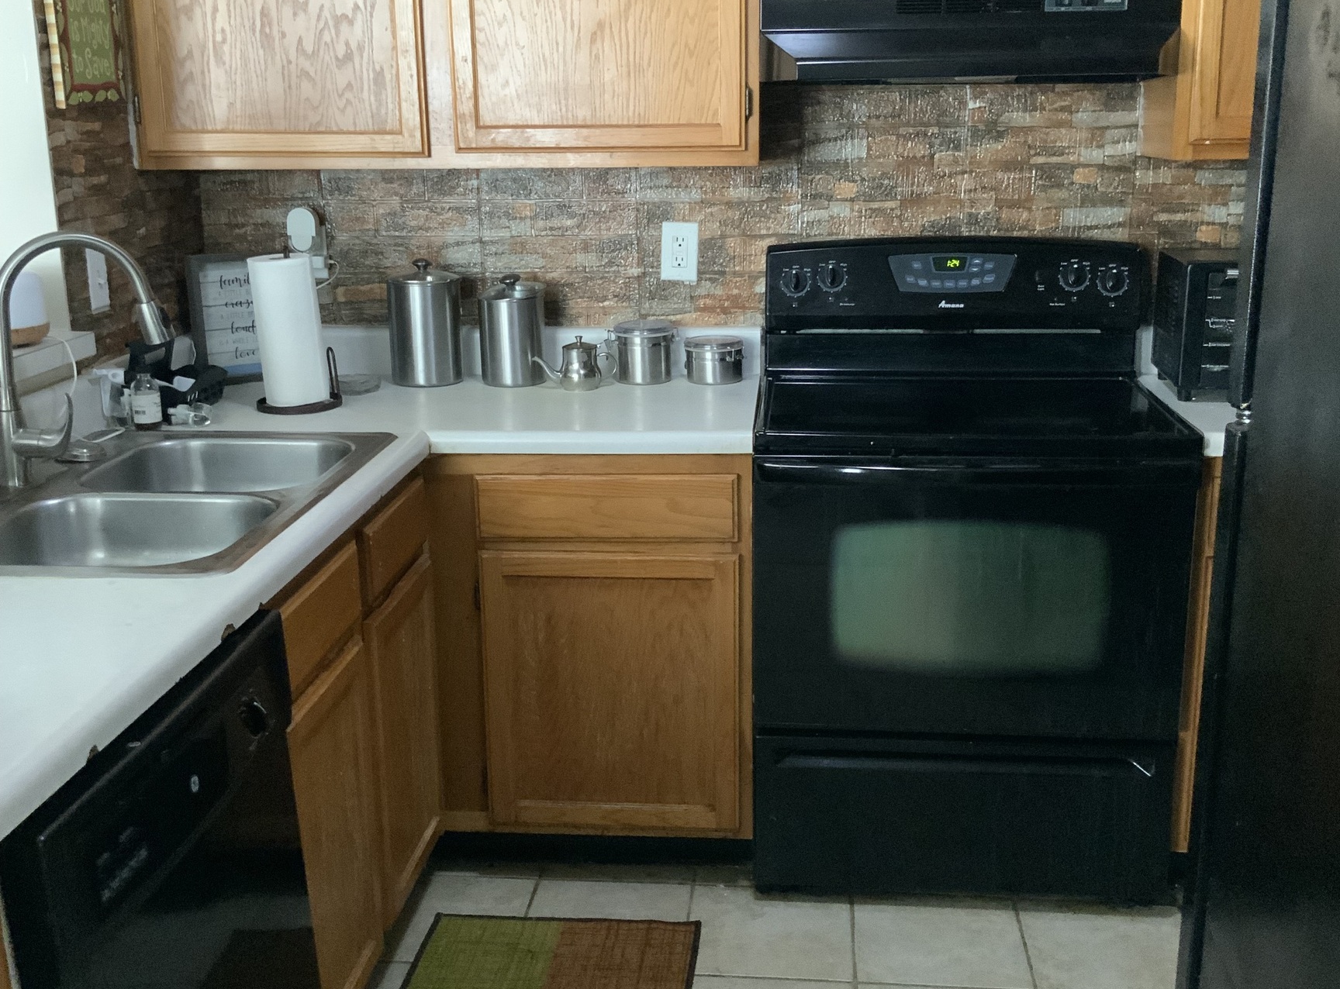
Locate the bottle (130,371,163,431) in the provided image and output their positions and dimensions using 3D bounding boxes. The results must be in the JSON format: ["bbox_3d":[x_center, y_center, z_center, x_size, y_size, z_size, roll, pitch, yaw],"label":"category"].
[{"bbox_3d":[-0.942,-0.170,2.702,0.052,0.103,0.050,-4,15,-15],"label":"bottle"}]

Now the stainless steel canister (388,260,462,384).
[{"bbox_3d":[-0.523,-0.370,3.197,0.150,0.260,0.150,1,15,6],"label":"stainless steel canister"}]

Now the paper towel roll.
[{"bbox_3d":[-0.749,-0.327,2.959,0.122,0.280,0.122,-3,14,1],"label":"paper towel roll"}]

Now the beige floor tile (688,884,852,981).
[{"bbox_3d":[0.185,0.813,2.761,0.305,0.010,0.305,1,15,6],"label":"beige floor tile"}]

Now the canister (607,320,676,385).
[{"bbox_3d":[-0.056,-0.297,3.122,0.130,0.119,0.122,1,15,4],"label":"canister"}]

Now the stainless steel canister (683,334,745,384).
[{"bbox_3d":[0.095,-0.286,3.176,0.124,0.090,0.120,1,15,6],"label":"stainless steel canister"}]

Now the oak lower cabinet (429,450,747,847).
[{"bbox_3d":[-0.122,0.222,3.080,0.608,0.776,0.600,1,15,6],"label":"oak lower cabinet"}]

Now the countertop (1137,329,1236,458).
[{"bbox_3d":[1.175,-0.193,2.807,0.480,0.140,0.635,1,15,4],"label":"countertop"}]

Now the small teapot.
[{"bbox_3d":[-0.192,-0.270,3.046,0.160,0.108,0.085,0,15,0],"label":"small teapot"}]

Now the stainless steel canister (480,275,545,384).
[{"bbox_3d":[-0.326,-0.345,3.110,0.134,0.222,0.134,1,15,4],"label":"stainless steel canister"}]

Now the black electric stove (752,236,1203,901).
[{"bbox_3d":[0.550,0.127,2.931,0.757,1.190,0.660,1,15,4],"label":"black electric stove"}]

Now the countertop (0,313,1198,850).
[{"bbox_3d":[-0.012,-0.024,2.222,2.270,0.139,2.135,1,15,6],"label":"countertop"}]

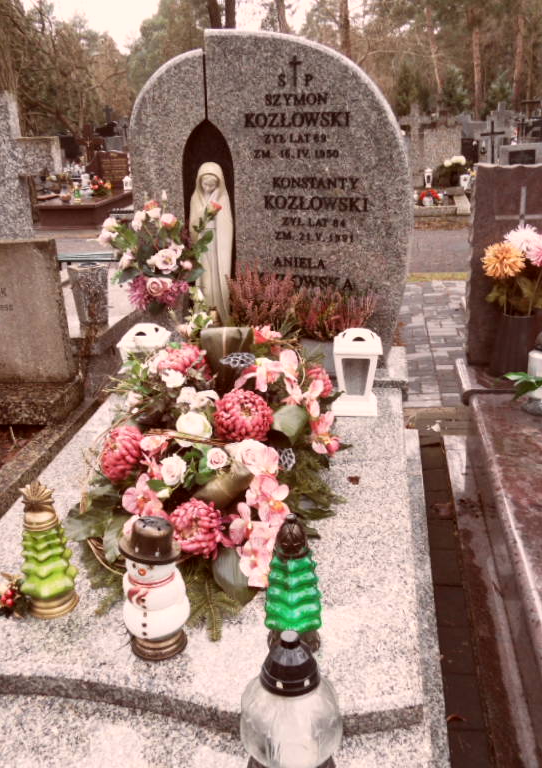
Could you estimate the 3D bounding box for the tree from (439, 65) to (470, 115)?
[{"bbox_3d":[6.466,-10.261,25.017,1.150,1.900,1.150,2,24,5],"label":"tree"}]

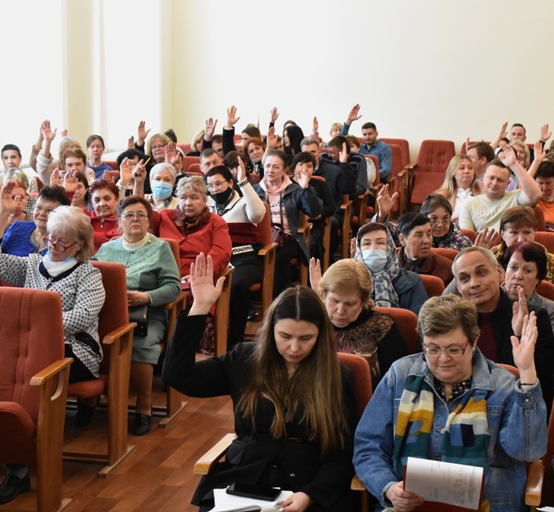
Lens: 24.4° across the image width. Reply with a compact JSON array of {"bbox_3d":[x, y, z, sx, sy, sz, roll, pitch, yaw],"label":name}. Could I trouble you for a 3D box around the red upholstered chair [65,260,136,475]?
[{"bbox_3d":[-1.020,0.531,6.483,0.580,0.930,0.620,3,9,14],"label":"red upholstered chair"}]

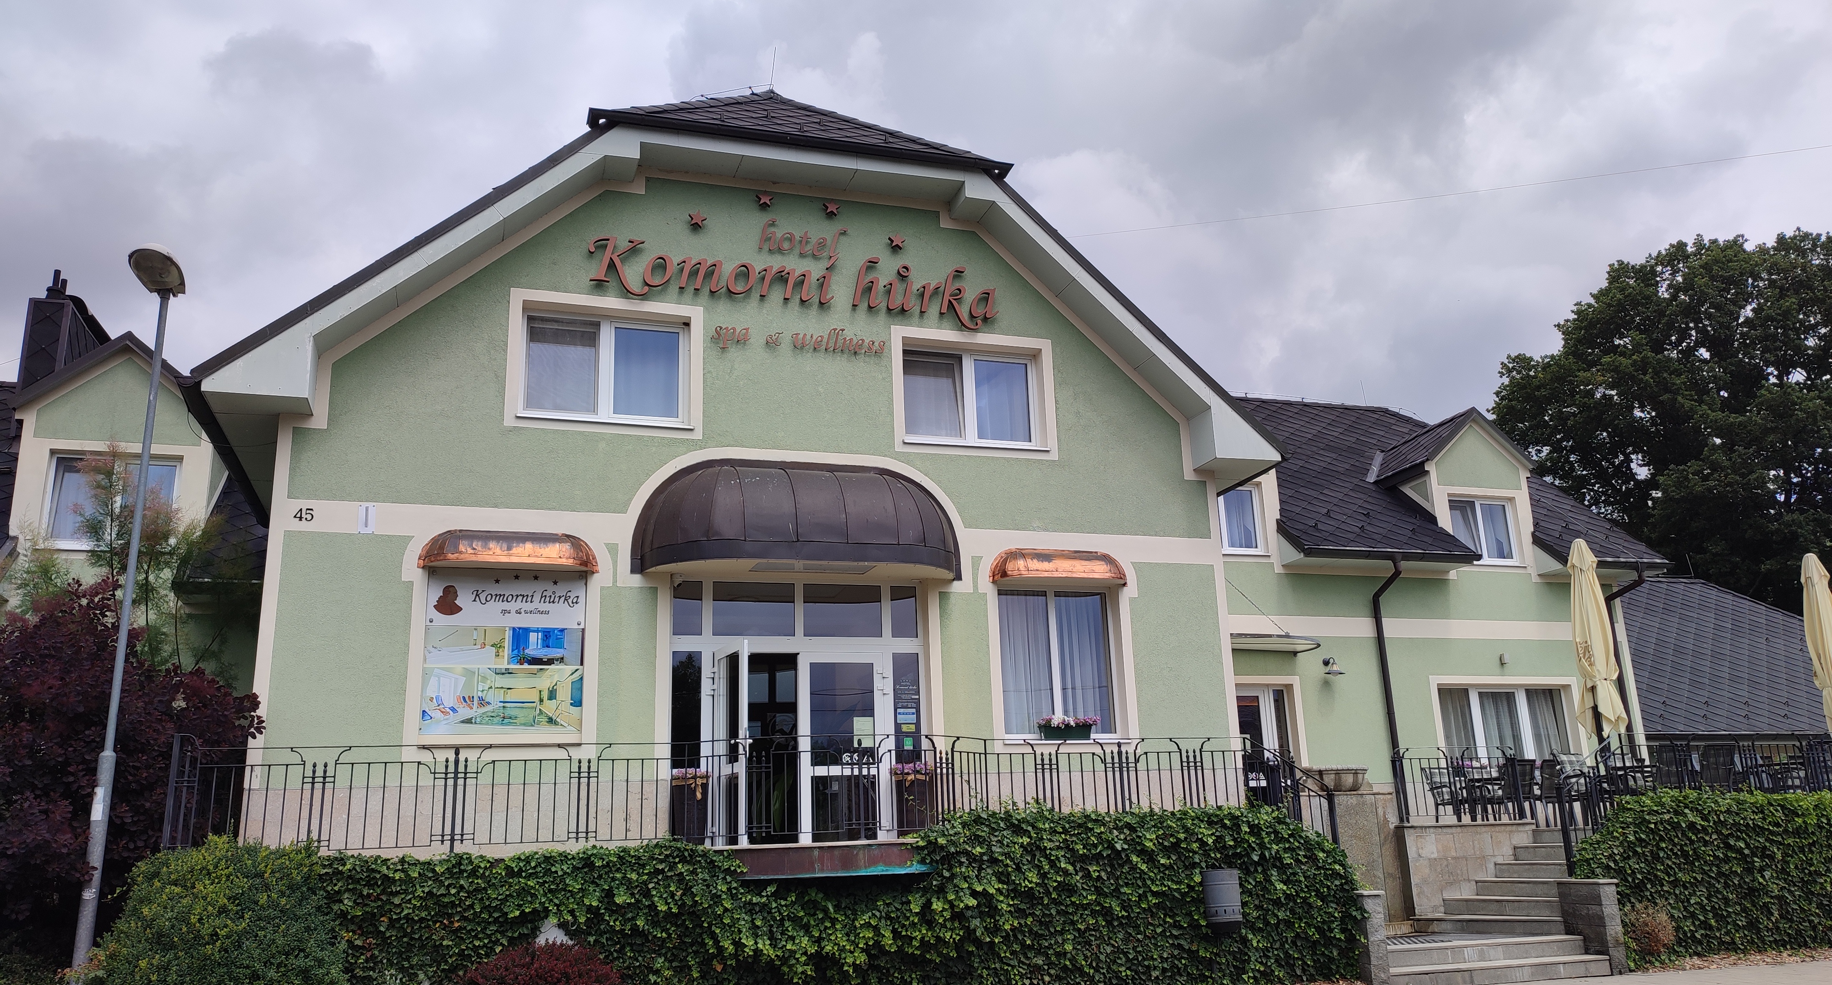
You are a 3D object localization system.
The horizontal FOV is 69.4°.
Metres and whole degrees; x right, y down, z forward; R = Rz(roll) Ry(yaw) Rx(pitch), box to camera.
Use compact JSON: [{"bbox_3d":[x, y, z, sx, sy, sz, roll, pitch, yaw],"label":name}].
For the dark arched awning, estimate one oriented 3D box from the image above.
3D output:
[{"bbox_3d":[-1.096,0.215,14.037,3.660,1.250,0.820,3,-14,-19],"label":"dark arched awning"}]

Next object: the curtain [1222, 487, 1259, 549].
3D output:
[{"bbox_3d":[5.326,0.389,21.727,0.820,1.120,0.100,3,-14,-19],"label":"curtain"}]

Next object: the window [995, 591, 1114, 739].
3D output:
[{"bbox_3d":[1.690,2.060,16.021,1.600,1.820,0.100,3,-16,-18],"label":"window"}]

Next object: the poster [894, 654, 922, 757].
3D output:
[{"bbox_3d":[-0.100,2.461,15.237,0.324,1.236,0.025,3,-16,-18],"label":"poster"}]

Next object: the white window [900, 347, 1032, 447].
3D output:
[{"bbox_3d":[0.699,-1.097,15.494,1.770,1.230,0.150,3,-14,-19],"label":"white window"}]

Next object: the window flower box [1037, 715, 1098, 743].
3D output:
[{"bbox_3d":[1.800,2.779,15.607,0.775,0.305,0.220,3,-16,-18],"label":"window flower box"}]

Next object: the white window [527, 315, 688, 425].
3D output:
[{"bbox_3d":[-3.296,-1.304,14.120,1.770,1.230,0.150,3,-14,-19],"label":"white window"}]

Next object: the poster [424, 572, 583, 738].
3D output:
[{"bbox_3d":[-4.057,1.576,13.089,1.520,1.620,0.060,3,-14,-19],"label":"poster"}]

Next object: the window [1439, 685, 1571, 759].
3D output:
[{"bbox_3d":[10.074,3.976,22.412,2.840,1.410,0.150,3,-14,-19],"label":"window"}]

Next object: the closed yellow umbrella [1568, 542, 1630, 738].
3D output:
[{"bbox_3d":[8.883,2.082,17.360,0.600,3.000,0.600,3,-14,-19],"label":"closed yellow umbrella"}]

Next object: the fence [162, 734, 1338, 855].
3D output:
[{"bbox_3d":[-0.751,2.904,12.368,10.900,1.220,0.800,3,-14,-19],"label":"fence"}]

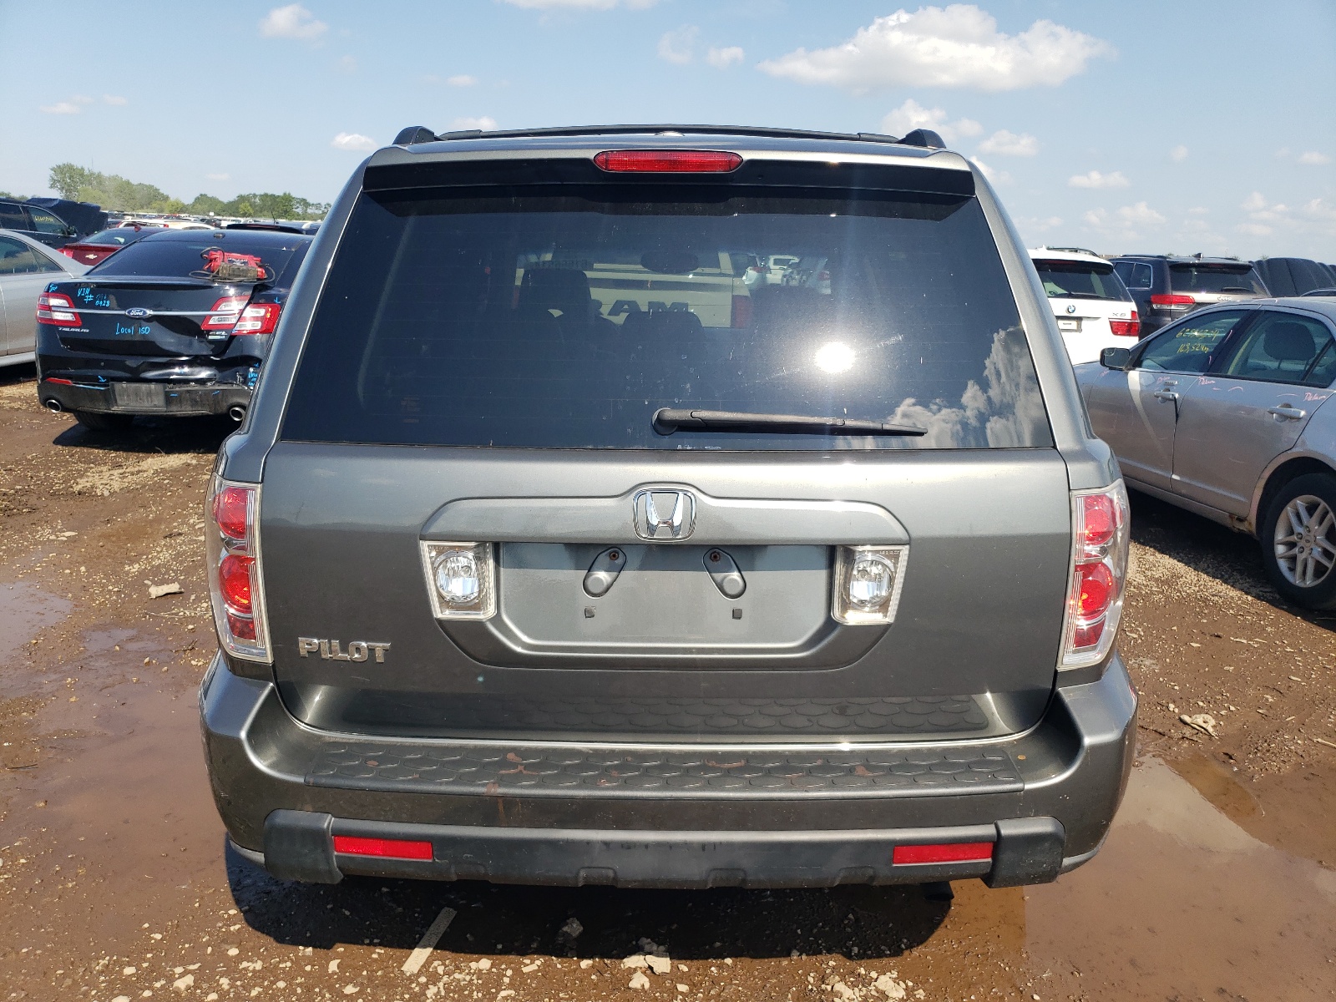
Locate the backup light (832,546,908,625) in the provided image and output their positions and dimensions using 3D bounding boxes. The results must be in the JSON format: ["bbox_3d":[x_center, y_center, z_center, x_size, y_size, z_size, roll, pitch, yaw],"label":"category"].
[{"bbox_3d":[0.372,0.162,1.912,0.140,0.148,0.065,1,15,0],"label":"backup light"}]

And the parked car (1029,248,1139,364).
[{"bbox_3d":[4.913,-2.741,14.487,1.930,1.770,4.850,3,15,0],"label":"parked car"}]

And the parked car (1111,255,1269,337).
[{"bbox_3d":[8.257,-3.324,17.372,1.940,1.760,4.820,3,15,0],"label":"parked car"}]

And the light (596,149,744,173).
[{"bbox_3d":[0.001,-0.631,1.866,0.272,0.043,0.050,1,15,0],"label":"light"}]

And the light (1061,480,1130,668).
[{"bbox_3d":[0.842,0.132,1.991,0.190,0.360,0.200,1,15,0],"label":"light"}]

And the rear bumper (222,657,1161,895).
[{"bbox_3d":[-0.005,0.496,2.016,1.910,0.350,0.460,1,15,0],"label":"rear bumper"}]

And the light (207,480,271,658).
[{"bbox_3d":[-0.846,0.103,1.988,0.190,0.360,0.200,1,15,0],"label":"light"}]

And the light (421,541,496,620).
[{"bbox_3d":[-0.391,0.145,1.910,0.140,0.148,0.065,1,15,0],"label":"light"}]

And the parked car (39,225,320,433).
[{"bbox_3d":[-3.643,-1.739,9.501,1.930,1.540,5.100,3,15,1],"label":"parked car"}]

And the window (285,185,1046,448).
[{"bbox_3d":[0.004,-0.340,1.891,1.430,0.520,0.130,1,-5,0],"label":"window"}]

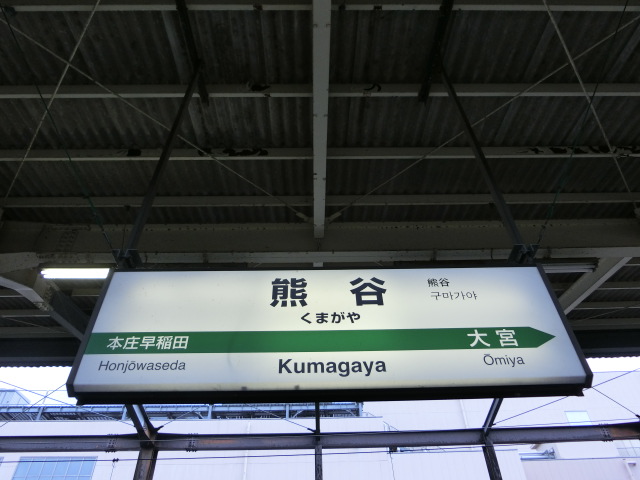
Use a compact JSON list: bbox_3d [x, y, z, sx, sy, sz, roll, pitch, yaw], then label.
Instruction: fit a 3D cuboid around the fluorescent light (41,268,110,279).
[{"bbox_3d":[-2.100,0.363,5.500,2.450,0.110,0.170,-1,-44,-1],"label":"fluorescent light"}]

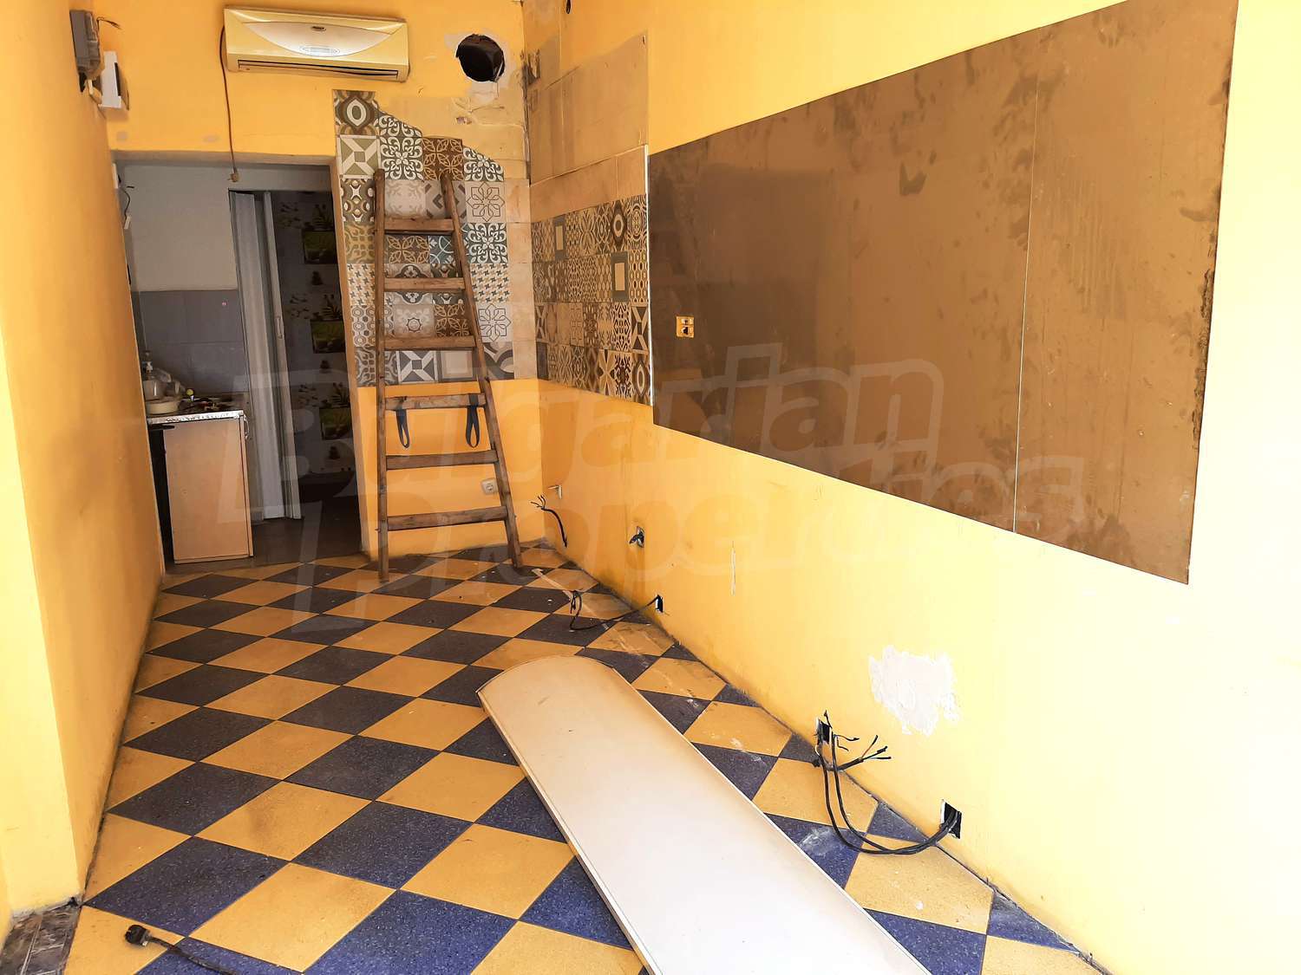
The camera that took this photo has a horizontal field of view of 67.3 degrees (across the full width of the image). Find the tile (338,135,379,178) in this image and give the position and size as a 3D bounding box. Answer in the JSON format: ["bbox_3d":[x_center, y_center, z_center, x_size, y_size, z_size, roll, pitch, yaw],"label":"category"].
[{"bbox_3d":[-1.381,-1.568,4.646,0.198,0.198,0.010,-6,13,-21],"label":"tile"}]

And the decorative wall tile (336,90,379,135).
[{"bbox_3d":[-1.386,-1.762,4.606,0.198,0.198,0.010,-6,13,-21],"label":"decorative wall tile"}]

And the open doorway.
[{"bbox_3d":[-1.937,-0.568,4.735,0.940,1.955,0.200,-5,11,-22],"label":"open doorway"}]

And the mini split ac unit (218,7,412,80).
[{"bbox_3d":[-1.495,-1.990,4.422,0.777,0.254,0.185,-6,13,-21],"label":"mini split ac unit"}]

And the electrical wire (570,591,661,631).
[{"bbox_3d":[-0.151,0.485,3.856,0.327,0.148,0.198,-6,13,-21],"label":"electrical wire"}]

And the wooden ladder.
[{"bbox_3d":[-1.048,-0.555,4.729,0.665,1.930,0.085,-5,1,-22],"label":"wooden ladder"}]

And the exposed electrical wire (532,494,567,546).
[{"bbox_3d":[-0.508,0.173,4.888,0.155,0.270,0.090,-5,11,-22],"label":"exposed electrical wire"}]

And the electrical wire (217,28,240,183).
[{"bbox_3d":[-1.896,-1.710,4.382,0.045,0.661,0.040,-6,13,-21],"label":"electrical wire"}]

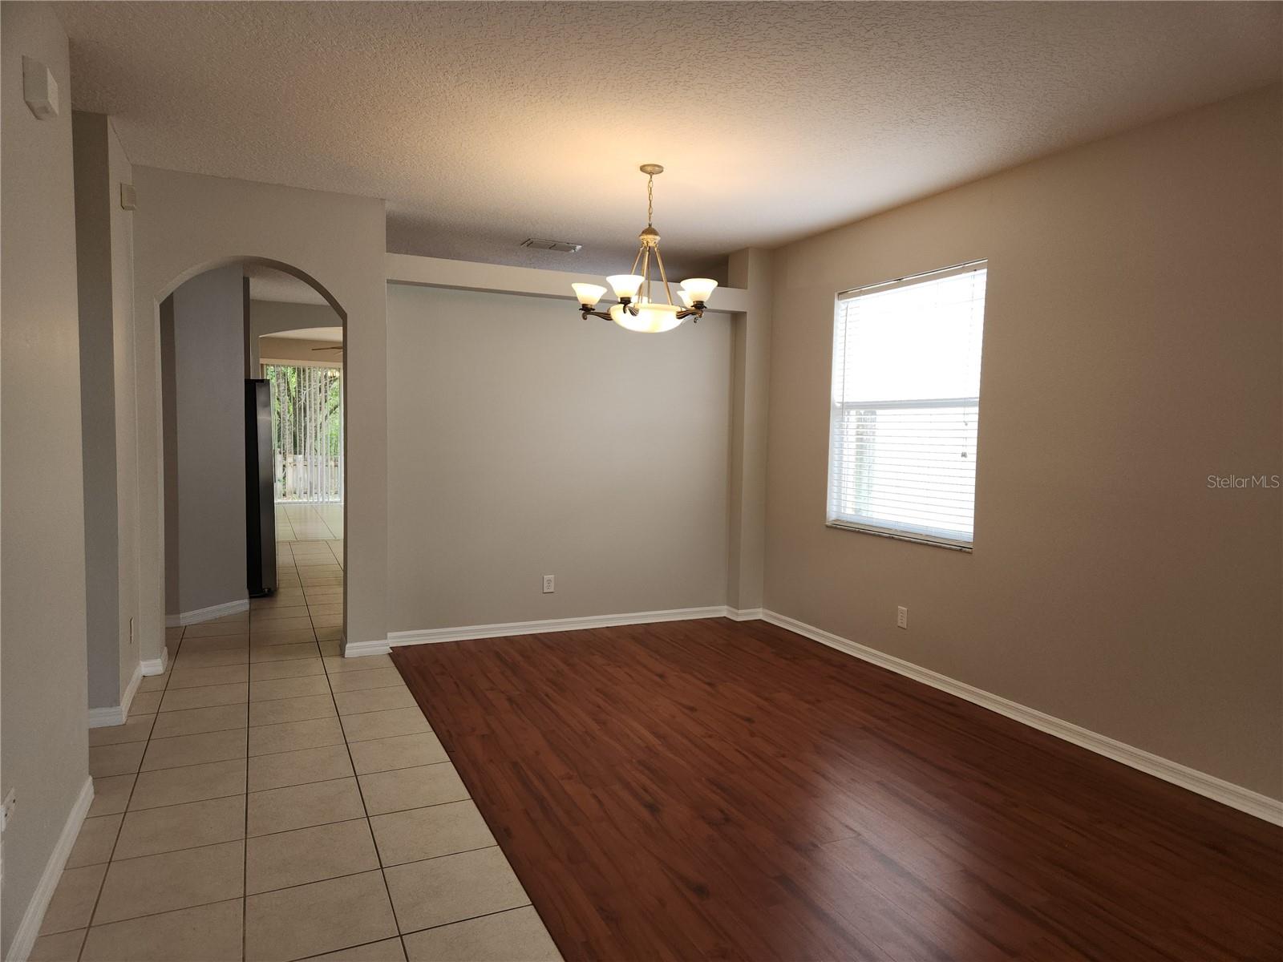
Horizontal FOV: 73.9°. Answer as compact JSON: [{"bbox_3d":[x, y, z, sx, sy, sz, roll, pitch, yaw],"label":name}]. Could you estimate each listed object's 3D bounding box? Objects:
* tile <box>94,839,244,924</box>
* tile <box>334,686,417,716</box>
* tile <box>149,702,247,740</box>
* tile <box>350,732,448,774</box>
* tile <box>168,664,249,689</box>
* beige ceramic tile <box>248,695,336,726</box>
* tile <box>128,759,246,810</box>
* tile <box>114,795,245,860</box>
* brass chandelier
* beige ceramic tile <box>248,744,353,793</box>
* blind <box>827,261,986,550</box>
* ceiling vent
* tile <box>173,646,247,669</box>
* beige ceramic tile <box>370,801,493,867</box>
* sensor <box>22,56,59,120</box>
[{"bbox_3d":[-1.494,1.282,2.735,0.402,0.010,0.398,-1,4,-24],"label":"tile"},{"bbox_3d":[-1.401,1.155,4.474,0.383,0.010,0.391,-1,4,-24],"label":"tile"},{"bbox_3d":[-2.122,1.164,4.121,0.401,0.012,0.389,-1,4,-24],"label":"tile"},{"bbox_3d":[-1.092,1.222,3.820,0.390,0.010,0.398,-1,4,-24],"label":"tile"},{"bbox_3d":[-2.478,1.126,4.900,0.402,0.010,0.398,-1,4,-24],"label":"tile"},{"bbox_3d":[-1.762,1.162,4.310,0.403,0.010,0.391,-1,4,-24],"label":"beige ceramic tile"},{"bbox_3d":[-1.824,1.231,3.459,0.402,0.010,0.398,-1,4,-24],"label":"tile"},{"bbox_3d":[-1.637,1.240,3.055,0.401,0.012,0.389,-1,4,-24],"label":"tile"},{"bbox_3d":[0.035,-1.231,4.545,0.780,0.860,0.780,1,4,0],"label":"brass chandelier"},{"bbox_3d":[-1.430,1.210,3.578,0.401,0.012,0.389,-1,4,-24],"label":"beige ceramic tile"},{"bbox_3d":[1.621,-0.450,5.273,0.120,1.580,1.330,-1,4,-24],"label":"blind"},{"bbox_3d":[-0.655,-1.713,6.228,0.410,0.020,0.275,-1,4,-24],"label":"ceiling vent"},{"bbox_3d":[-2.607,1.088,5.187,0.401,0.012,0.389,-1,4,-24],"label":"tile"},{"bbox_3d":[-0.749,1.254,3.038,0.383,0.010,0.391,-1,4,-24],"label":"beige ceramic tile"},{"bbox_3d":[-1.812,-1.182,2.579,0.060,0.124,0.156,-1,4,-24],"label":"sensor"}]

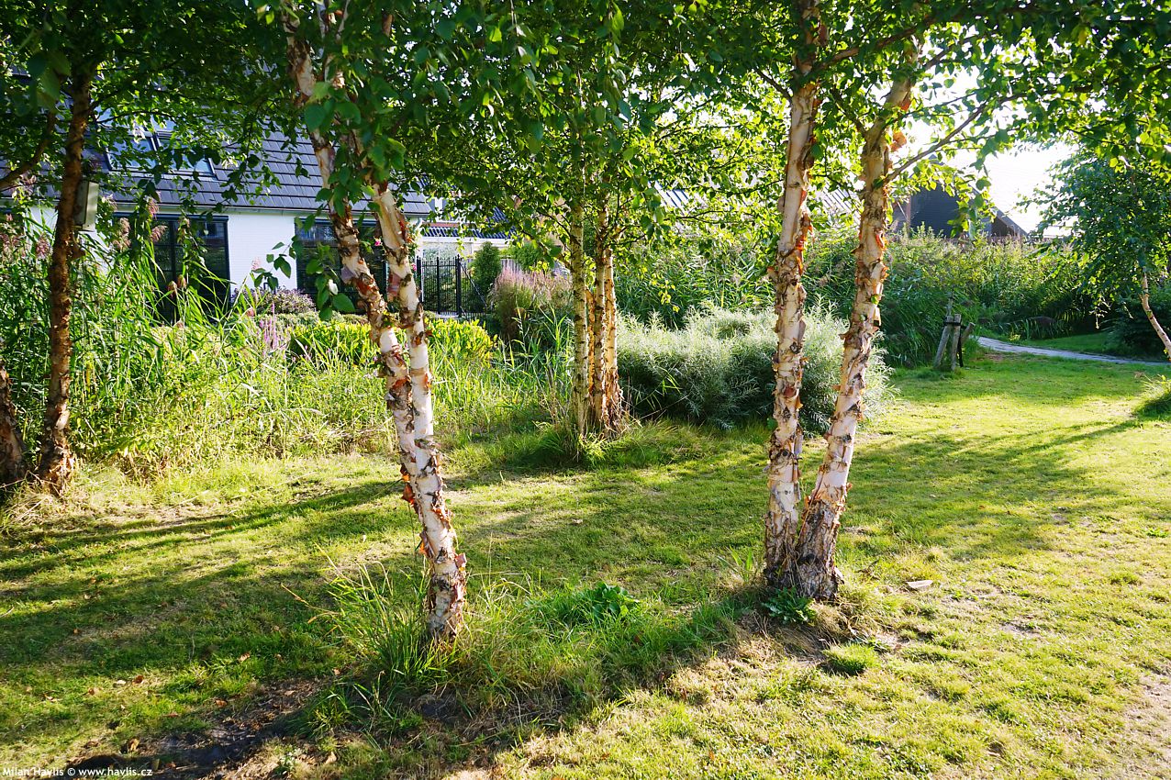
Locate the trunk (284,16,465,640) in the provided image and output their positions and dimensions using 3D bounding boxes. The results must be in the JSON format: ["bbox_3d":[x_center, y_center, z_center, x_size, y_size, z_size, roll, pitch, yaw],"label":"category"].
[{"bbox_3d":[-0.860,-0.193,3.828,0.680,2.570,0.360,0,8,0],"label":"trunk"}]

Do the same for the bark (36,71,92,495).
[{"bbox_3d":[-3.660,-0.710,6.382,0.580,2.920,0.280,0,8,0],"label":"bark"}]

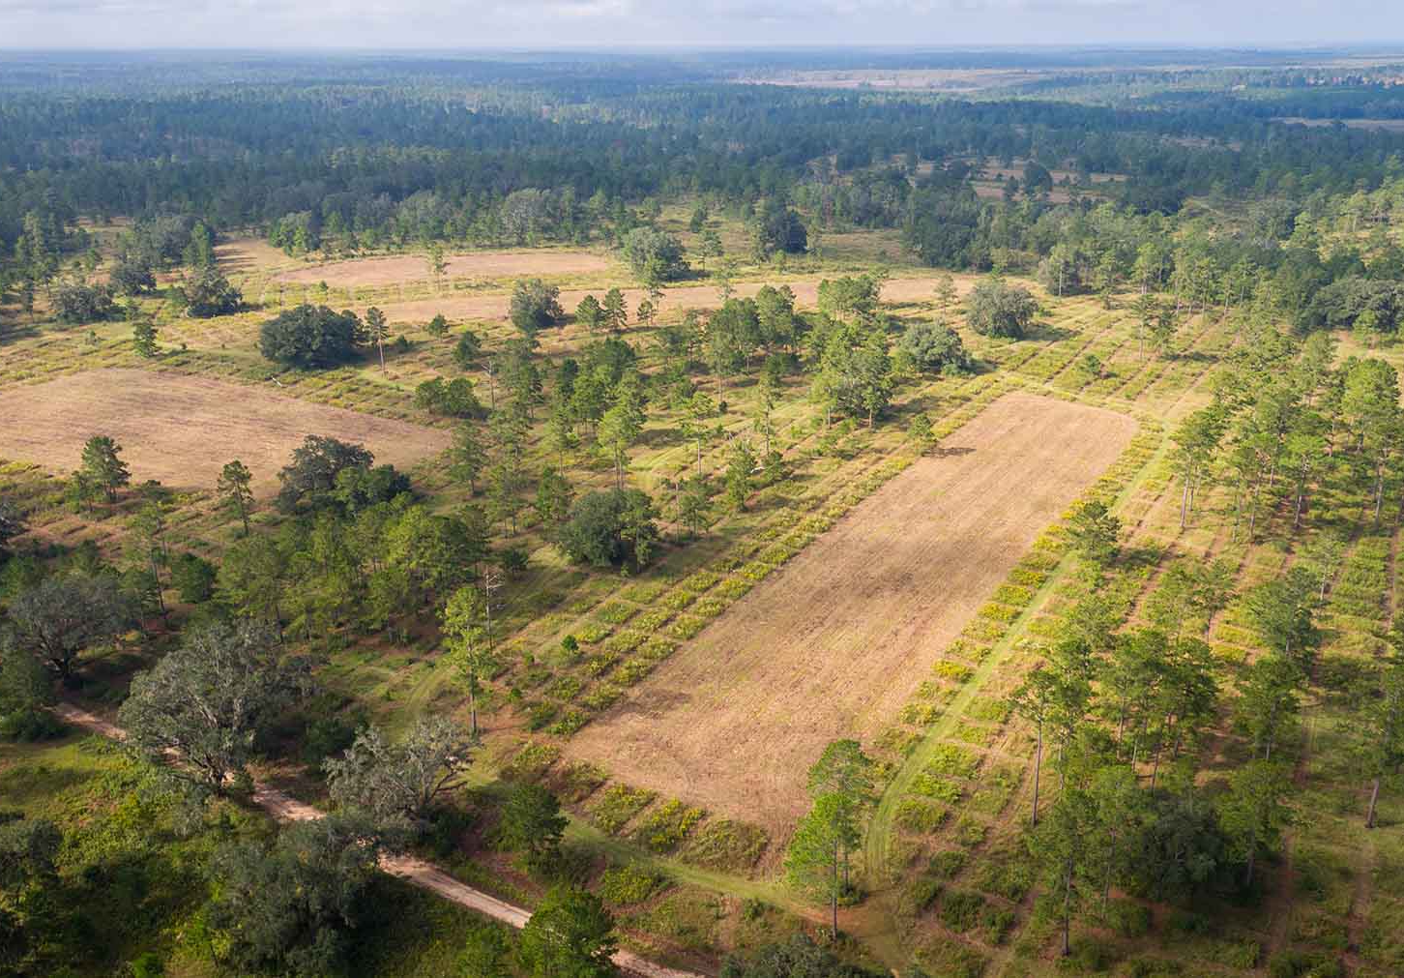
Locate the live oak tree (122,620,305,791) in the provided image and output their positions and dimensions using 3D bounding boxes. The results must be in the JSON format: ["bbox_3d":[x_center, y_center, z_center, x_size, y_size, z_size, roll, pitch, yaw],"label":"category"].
[{"bbox_3d":[-61.860,29.930,141.530,22.600,21.800,21.500,-11,24,-25],"label":"live oak tree"}]

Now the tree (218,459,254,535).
[{"bbox_3d":[-96.680,2.110,230.790,7.000,16.500,7.000,-10,24,-23],"label":"tree"}]

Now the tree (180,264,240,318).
[{"bbox_3d":[-186.750,-74.760,420.720,20.500,18.000,20.500,-10,24,-22],"label":"tree"}]

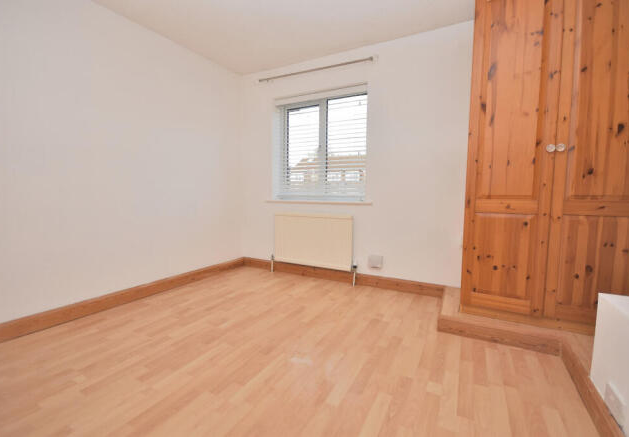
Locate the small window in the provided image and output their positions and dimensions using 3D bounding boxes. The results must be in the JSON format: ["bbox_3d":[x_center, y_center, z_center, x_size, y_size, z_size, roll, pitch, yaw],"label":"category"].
[{"bbox_3d":[0.037,-0.757,3.100,1.111,1.122,0.100,3,5,27],"label":"small window"}]

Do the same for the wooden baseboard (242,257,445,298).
[{"bbox_3d":[0.128,0.629,3.059,2.384,0.124,0.025,3,5,27],"label":"wooden baseboard"}]

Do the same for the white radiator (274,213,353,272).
[{"bbox_3d":[-0.021,0.246,3.063,0.963,0.575,0.080,3,5,27],"label":"white radiator"}]

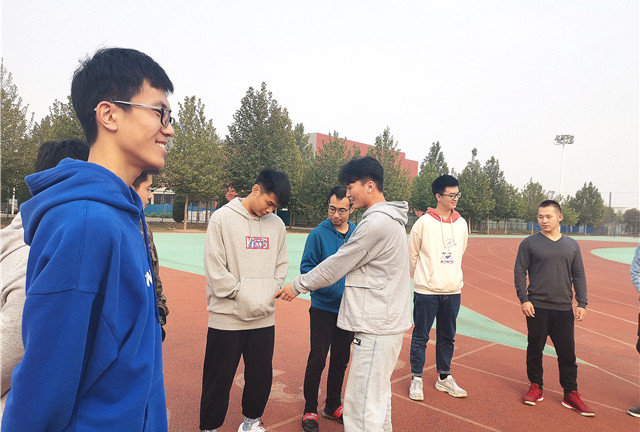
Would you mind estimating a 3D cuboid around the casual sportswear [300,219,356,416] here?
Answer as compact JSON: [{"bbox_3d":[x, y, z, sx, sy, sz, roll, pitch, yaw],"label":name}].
[{"bbox_3d":[0.092,0.701,3.336,0.470,1.340,0.310,3,1,-12],"label":"casual sportswear"}]

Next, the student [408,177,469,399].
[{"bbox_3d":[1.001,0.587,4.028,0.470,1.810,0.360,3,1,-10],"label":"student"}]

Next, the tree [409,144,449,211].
[{"bbox_3d":[10.161,-2.586,44.004,3.800,8.286,3.800,3,1,0],"label":"tree"}]

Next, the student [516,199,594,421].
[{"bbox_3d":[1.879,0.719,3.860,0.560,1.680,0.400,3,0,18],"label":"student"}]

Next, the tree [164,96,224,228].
[{"bbox_3d":[-8.554,-3.528,32.000,4.200,8.800,4.200,3,0,-16],"label":"tree"}]

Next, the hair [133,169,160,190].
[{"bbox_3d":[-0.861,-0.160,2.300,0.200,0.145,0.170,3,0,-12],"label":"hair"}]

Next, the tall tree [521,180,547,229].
[{"bbox_3d":[25.862,-1.154,58.336,3.100,6.790,3.100,3,1,0],"label":"tall tree"}]

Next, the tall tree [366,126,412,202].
[{"bbox_3d":[5.582,-3.030,39.822,3.900,8.774,3.900,3,1,0],"label":"tall tree"}]

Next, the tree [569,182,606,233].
[{"bbox_3d":[46.744,-1.311,84.000,6.000,9.200,6.000,3,0,30],"label":"tree"}]

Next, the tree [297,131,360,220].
[{"bbox_3d":[0.827,-2.585,35.534,4.200,7.473,4.200,3,1,0],"label":"tree"}]

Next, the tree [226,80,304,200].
[{"bbox_3d":[-4.366,-4.518,36.500,5.600,11.200,5.400,3,0,-6],"label":"tree"}]

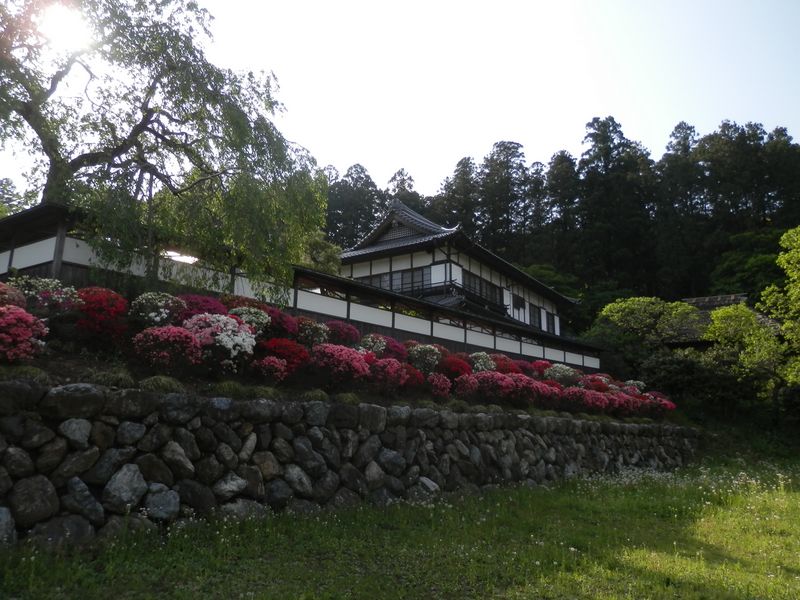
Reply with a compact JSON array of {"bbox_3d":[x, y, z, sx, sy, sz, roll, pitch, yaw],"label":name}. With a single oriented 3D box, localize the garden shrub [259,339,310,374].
[{"bbox_3d":[-2.649,1.290,13.308,1.082,0.898,1.139,0,-14,0],"label":"garden shrub"}]

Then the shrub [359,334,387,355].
[{"bbox_3d":[-0.778,1.311,16.648,0.770,0.749,0.810,0,-14,0],"label":"shrub"}]

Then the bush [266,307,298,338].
[{"bbox_3d":[-2.989,0.578,14.464,0.900,0.850,0.850,0,-13,0],"label":"bush"}]

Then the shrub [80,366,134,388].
[{"bbox_3d":[-4.754,1.246,9.351,0.860,0.340,0.730,0,-13,0],"label":"shrub"}]

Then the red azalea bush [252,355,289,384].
[{"bbox_3d":[-2.746,1.486,12.168,0.750,0.680,0.710,0,-13,0],"label":"red azalea bush"}]

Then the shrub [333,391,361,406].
[{"bbox_3d":[-1.212,2.286,13.341,0.553,0.346,0.582,0,-14,0],"label":"shrub"}]

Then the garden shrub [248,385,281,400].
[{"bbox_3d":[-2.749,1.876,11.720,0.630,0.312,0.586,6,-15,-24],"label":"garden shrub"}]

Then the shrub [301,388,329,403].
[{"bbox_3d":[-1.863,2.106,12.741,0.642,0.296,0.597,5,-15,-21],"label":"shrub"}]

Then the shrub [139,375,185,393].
[{"bbox_3d":[-4.121,1.438,9.945,0.780,0.310,0.660,0,-13,0],"label":"shrub"}]

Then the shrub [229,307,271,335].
[{"bbox_3d":[-3.539,0.539,13.542,0.929,0.773,0.978,0,-14,0],"label":"shrub"}]

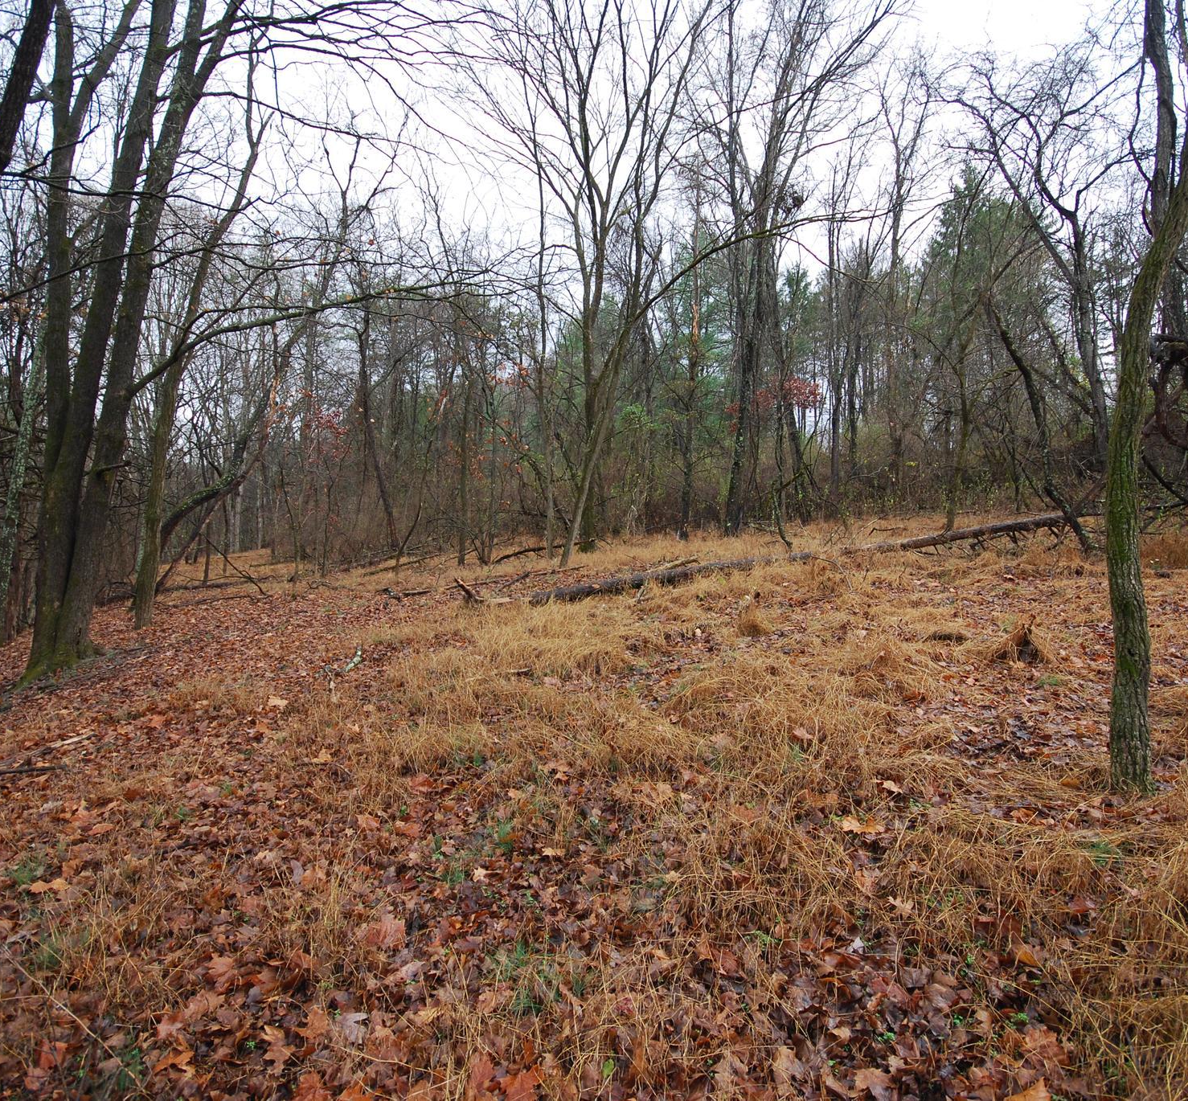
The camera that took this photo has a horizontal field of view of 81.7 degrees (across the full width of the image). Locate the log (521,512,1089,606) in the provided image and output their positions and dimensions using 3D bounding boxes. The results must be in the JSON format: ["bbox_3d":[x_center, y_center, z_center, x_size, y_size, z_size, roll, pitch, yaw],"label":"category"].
[{"bbox_3d":[4.081,0.143,12.200,10.478,0.360,0.340,-8,0,-8],"label":"log"}]

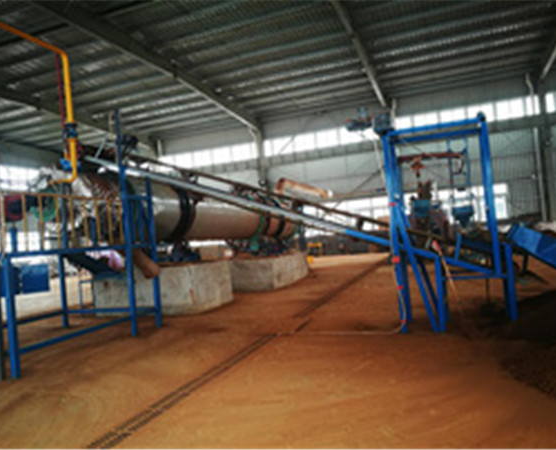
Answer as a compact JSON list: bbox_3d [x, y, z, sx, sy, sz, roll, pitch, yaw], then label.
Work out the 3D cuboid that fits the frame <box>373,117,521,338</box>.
[{"bbox_3d":[2.560,0.025,7.124,1.648,3.024,0.928,-5,-1,21],"label":"frame"}]

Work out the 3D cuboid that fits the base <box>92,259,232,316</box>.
[{"bbox_3d":[-2.789,1.562,11.651,2.848,1.088,1.936,-5,-1,21],"label":"base"}]

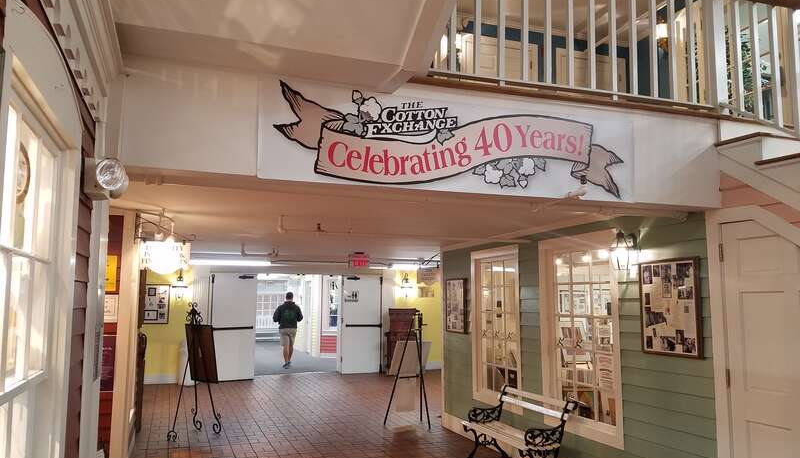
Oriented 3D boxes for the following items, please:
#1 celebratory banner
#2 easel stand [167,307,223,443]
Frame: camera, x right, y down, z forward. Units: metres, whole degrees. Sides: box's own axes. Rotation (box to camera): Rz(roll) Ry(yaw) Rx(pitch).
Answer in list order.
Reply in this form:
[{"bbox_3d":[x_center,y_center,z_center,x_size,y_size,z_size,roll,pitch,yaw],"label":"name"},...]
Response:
[{"bbox_3d":[0.365,-0.442,3.216,2.130,0.475,0.020,2,-7,-21],"label":"celebratory banner"},{"bbox_3d":[-2.447,1.658,7.157,0.520,1.540,0.570,-5,-8,36],"label":"easel stand"}]

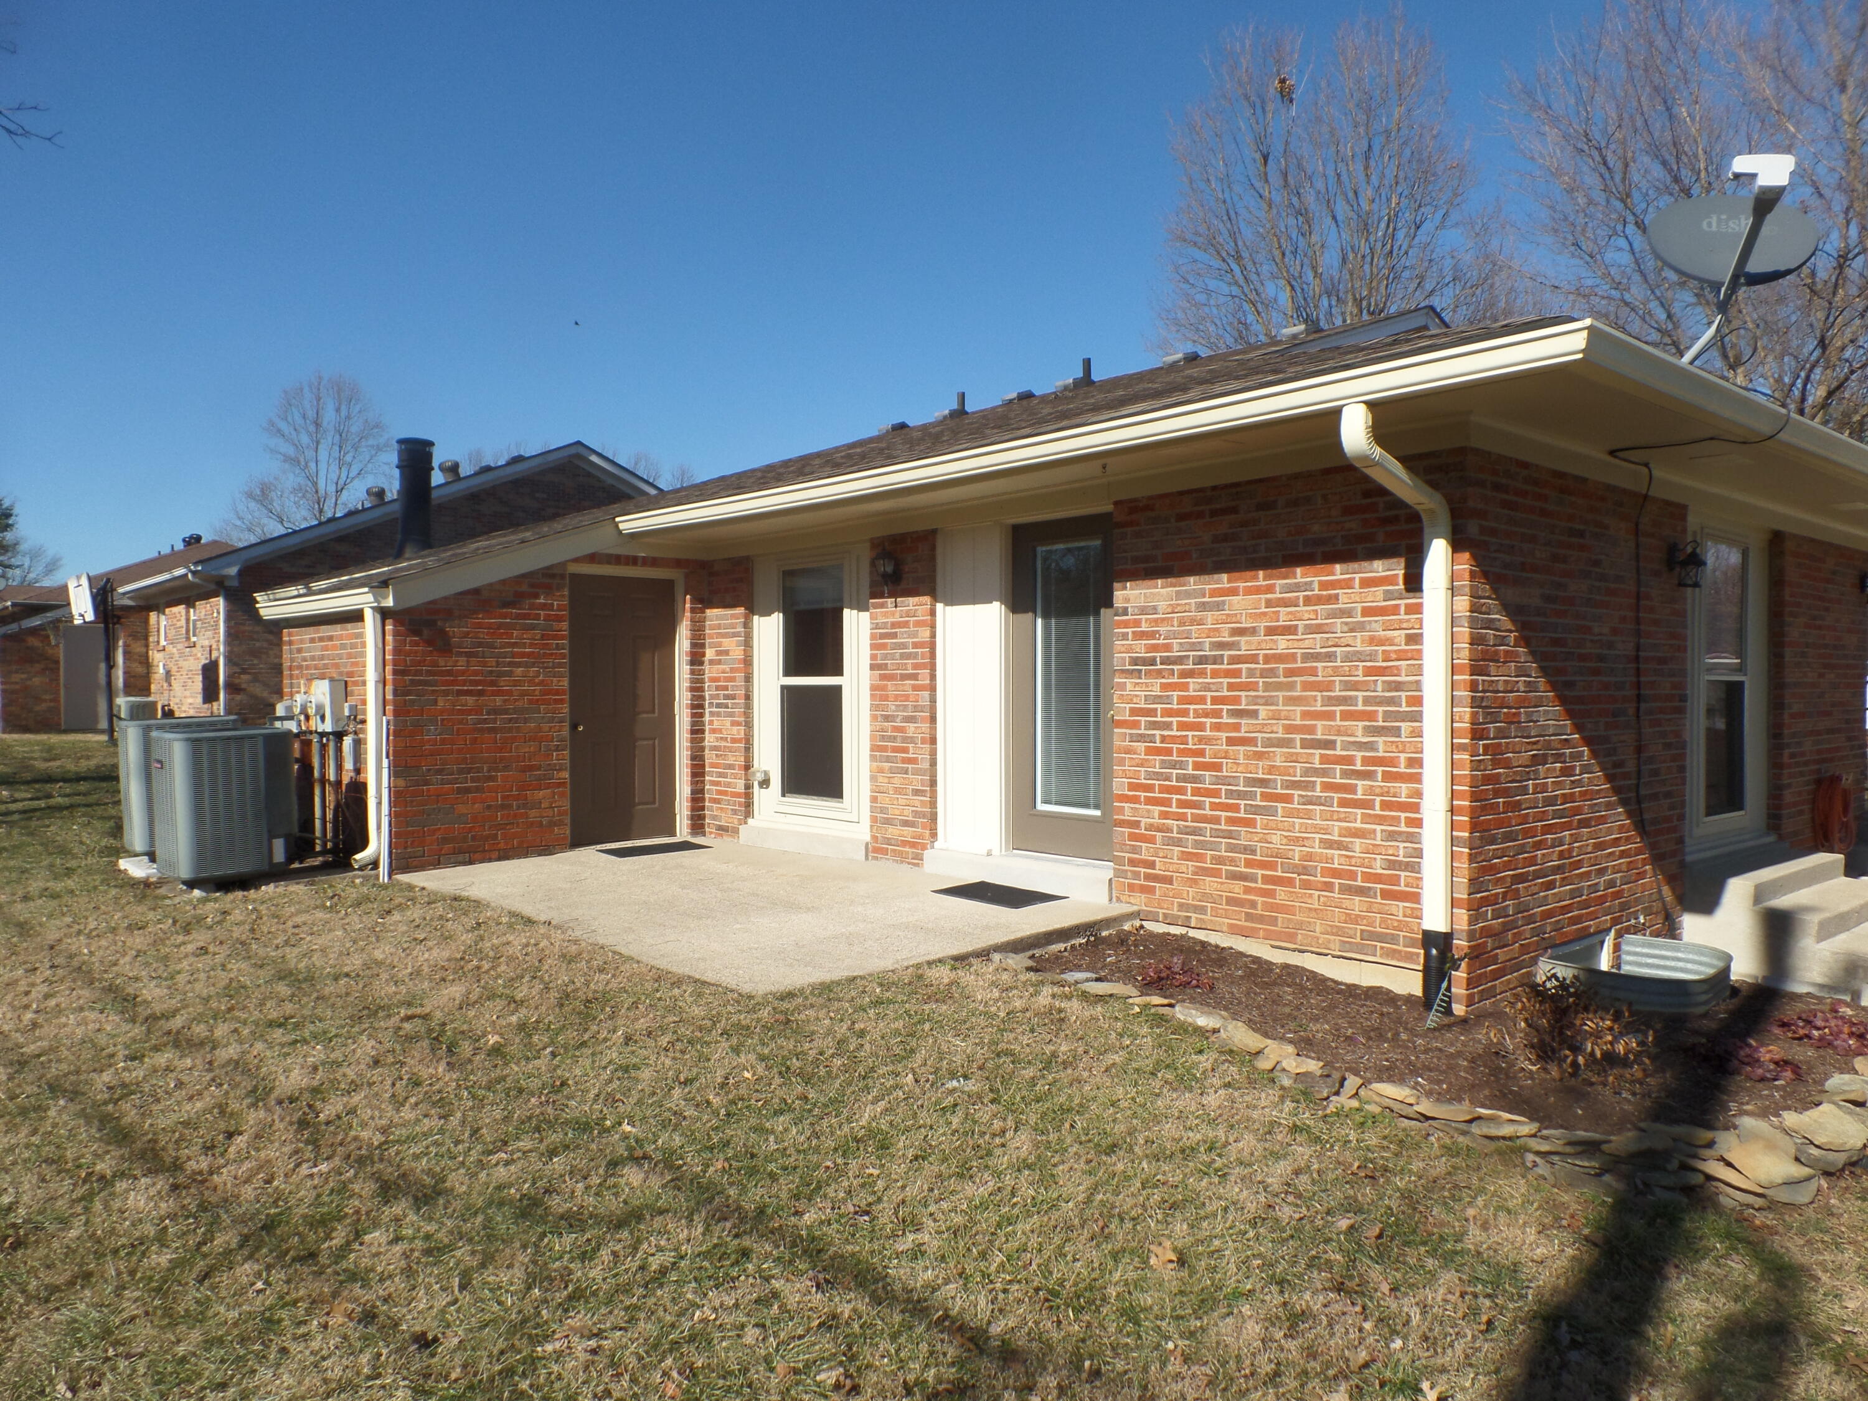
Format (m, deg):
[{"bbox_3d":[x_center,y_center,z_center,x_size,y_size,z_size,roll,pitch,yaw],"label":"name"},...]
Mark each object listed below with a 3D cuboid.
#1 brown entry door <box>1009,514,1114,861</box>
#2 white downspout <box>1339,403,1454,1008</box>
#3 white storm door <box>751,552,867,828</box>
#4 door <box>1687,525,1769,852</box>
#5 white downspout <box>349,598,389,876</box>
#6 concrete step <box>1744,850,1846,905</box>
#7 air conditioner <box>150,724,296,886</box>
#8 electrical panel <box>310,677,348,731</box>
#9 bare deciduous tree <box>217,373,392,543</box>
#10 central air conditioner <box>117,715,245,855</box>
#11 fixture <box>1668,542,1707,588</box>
[{"bbox_3d":[0.790,-0.070,7.260,0.070,2.020,0.890,-1,1,-42],"label":"brown entry door"},{"bbox_3d":[1.973,0.070,5.235,0.720,2.570,0.100,-1,1,-42],"label":"white downspout"},{"bbox_3d":[-0.924,-0.080,9.030,0.100,2.030,1.380,-1,1,-42],"label":"white storm door"},{"bbox_3d":[5.020,-0.090,7.830,1.450,2.000,0.100,-1,1,-42],"label":"door"},{"bbox_3d":[-3.880,0.263,8.450,0.210,1.810,0.100,-1,1,-42],"label":"white downspout"},{"bbox_3d":[5.130,1.085,7.570,1.850,0.150,0.320,-1,1,-42],"label":"concrete step"},{"bbox_3d":[-4.826,0.674,8.434,0.740,0.935,0.780,-1,1,-42],"label":"air conditioner"},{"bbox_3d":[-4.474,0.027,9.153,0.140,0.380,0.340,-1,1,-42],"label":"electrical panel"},{"bbox_3d":[-23.000,-5.400,45.000,6.200,13.100,6.000,0,1,0],"label":"bare deciduous tree"},{"bbox_3d":[-5.871,0.643,9.634,0.740,0.945,0.780,-1,1,-42],"label":"central air conditioner"},{"bbox_3d":[4.190,-0.750,6.870,0.125,0.270,0.185,-1,1,-42],"label":"fixture"}]

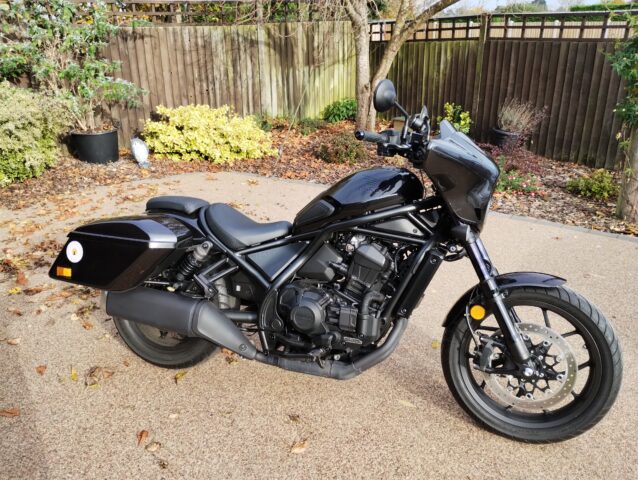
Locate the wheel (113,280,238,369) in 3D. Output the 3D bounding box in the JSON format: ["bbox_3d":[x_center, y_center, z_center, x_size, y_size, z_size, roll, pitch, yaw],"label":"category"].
[{"bbox_3d":[-0.670,0.277,2.357,0.635,0.635,0.180,7,10,16],"label":"wheel"}]

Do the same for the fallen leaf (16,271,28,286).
[{"bbox_3d":[-1.849,0.247,3.213,0.075,0.045,0.110,-5,22,-14],"label":"fallen leaf"}]

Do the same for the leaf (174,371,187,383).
[{"bbox_3d":[-0.625,0.616,2.332,0.045,0.015,0.080,8,23,19],"label":"leaf"}]

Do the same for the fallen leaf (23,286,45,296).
[{"bbox_3d":[-1.717,0.310,3.108,0.140,0.018,0.065,-12,25,-28],"label":"fallen leaf"}]

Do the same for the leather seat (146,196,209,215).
[{"bbox_3d":[-0.631,-0.153,2.302,0.290,0.080,0.200,7,9,17],"label":"leather seat"}]

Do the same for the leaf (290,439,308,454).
[{"bbox_3d":[-0.073,0.772,1.929,0.050,0.020,0.082,19,28,40],"label":"leaf"}]

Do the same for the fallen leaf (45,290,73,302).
[{"bbox_3d":[-1.524,0.332,3.029,0.145,0.025,0.070,-16,27,-37],"label":"fallen leaf"}]

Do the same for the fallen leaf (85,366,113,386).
[{"bbox_3d":[-0.989,0.615,2.326,0.130,0.025,0.115,-9,23,-20],"label":"fallen leaf"}]

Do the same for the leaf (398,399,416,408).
[{"bbox_3d":[0.372,0.688,2.173,0.078,0.010,0.035,14,25,31],"label":"leaf"}]

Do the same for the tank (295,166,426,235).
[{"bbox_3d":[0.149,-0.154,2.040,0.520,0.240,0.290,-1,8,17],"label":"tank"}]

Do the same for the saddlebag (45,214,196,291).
[{"bbox_3d":[-0.817,0.040,2.112,0.540,0.280,0.200,7,10,16],"label":"saddlebag"}]

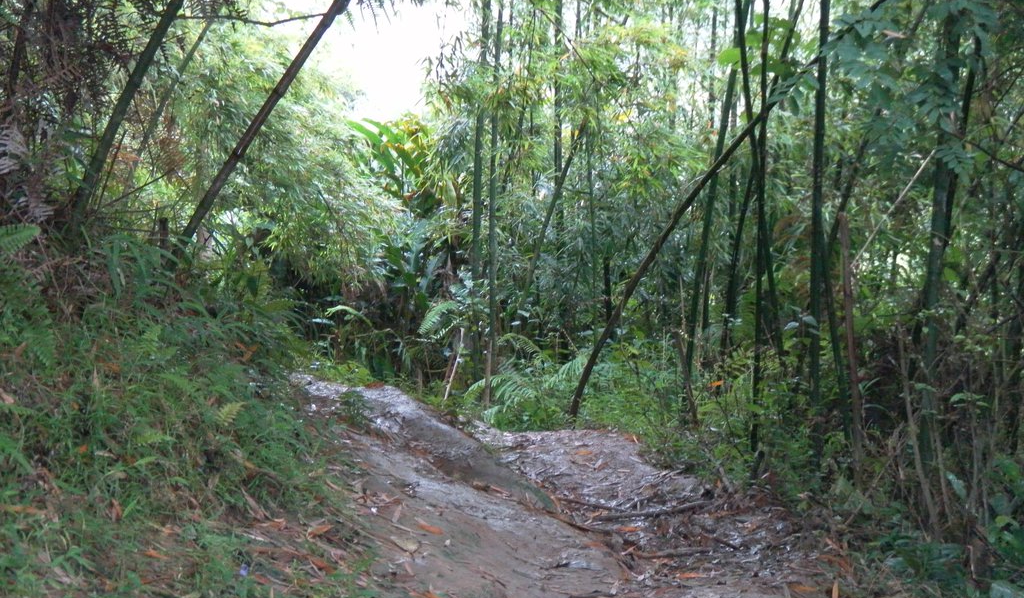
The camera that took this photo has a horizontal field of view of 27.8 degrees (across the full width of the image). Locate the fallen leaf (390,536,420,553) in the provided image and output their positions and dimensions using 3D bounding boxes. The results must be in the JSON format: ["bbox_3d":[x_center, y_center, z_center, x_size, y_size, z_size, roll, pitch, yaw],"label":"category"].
[{"bbox_3d":[-0.380,0.929,7.913,0.100,0.030,0.144,1,18,-40],"label":"fallen leaf"}]

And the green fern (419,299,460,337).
[{"bbox_3d":[-0.455,0.122,13.000,0.270,0.240,0.200,0,0,0],"label":"green fern"}]

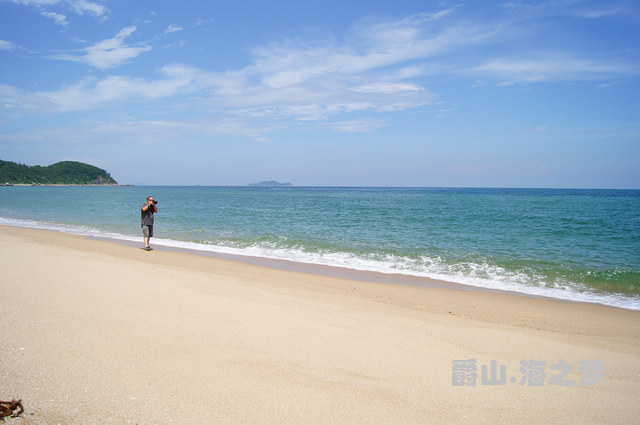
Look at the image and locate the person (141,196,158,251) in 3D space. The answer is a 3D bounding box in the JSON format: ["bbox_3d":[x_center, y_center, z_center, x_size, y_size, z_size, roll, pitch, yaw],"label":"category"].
[{"bbox_3d":[-5.370,0.353,15.100,0.450,1.710,0.520,2,4,31],"label":"person"}]

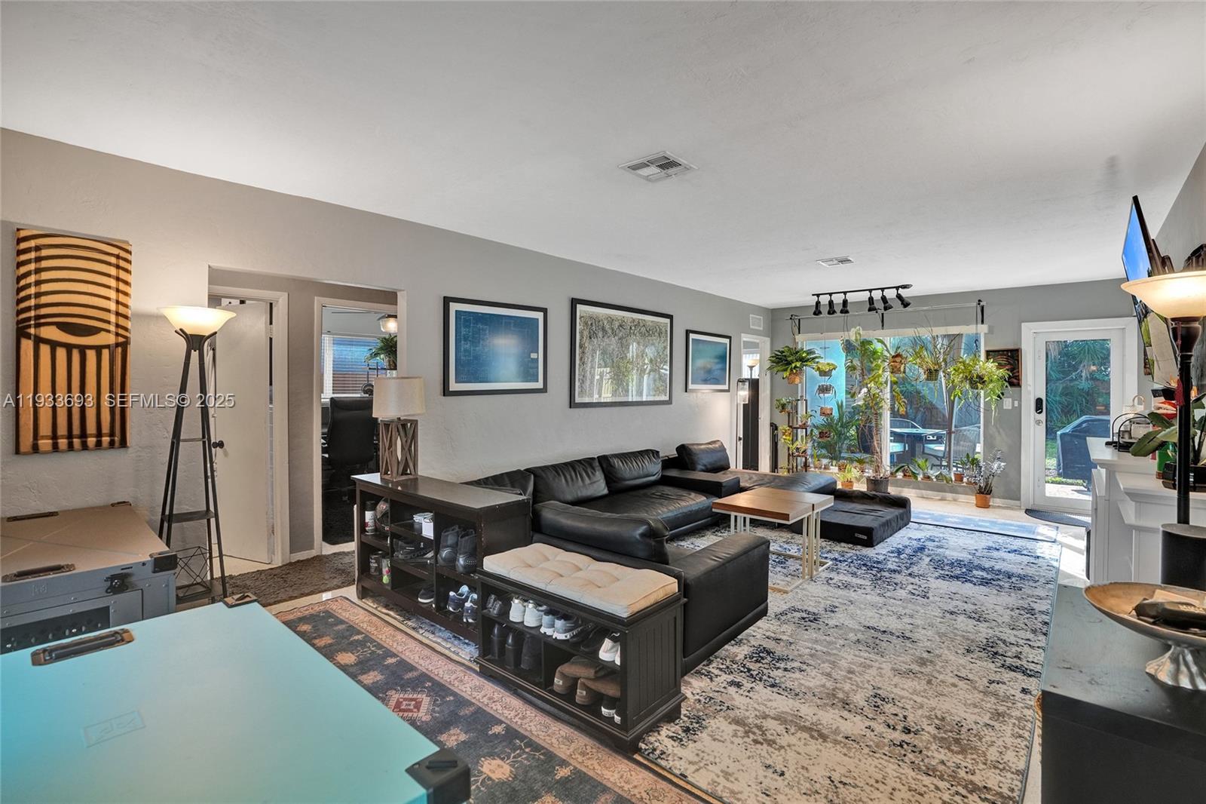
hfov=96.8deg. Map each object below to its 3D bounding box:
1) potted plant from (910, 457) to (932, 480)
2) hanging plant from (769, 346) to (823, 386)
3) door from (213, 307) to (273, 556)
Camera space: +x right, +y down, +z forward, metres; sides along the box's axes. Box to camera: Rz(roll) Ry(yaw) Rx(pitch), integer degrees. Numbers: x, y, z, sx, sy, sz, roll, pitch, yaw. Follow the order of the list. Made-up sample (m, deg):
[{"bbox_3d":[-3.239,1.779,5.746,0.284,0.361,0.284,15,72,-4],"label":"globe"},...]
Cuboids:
[{"bbox_3d":[3.972,0.831,6.704,0.260,0.290,0.250,1,2,42],"label":"potted plant"},{"bbox_3d":[2.677,-0.518,7.464,0.743,0.564,0.660,1,2,41],"label":"hanging plant"},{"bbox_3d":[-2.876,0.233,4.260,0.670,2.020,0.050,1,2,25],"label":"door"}]

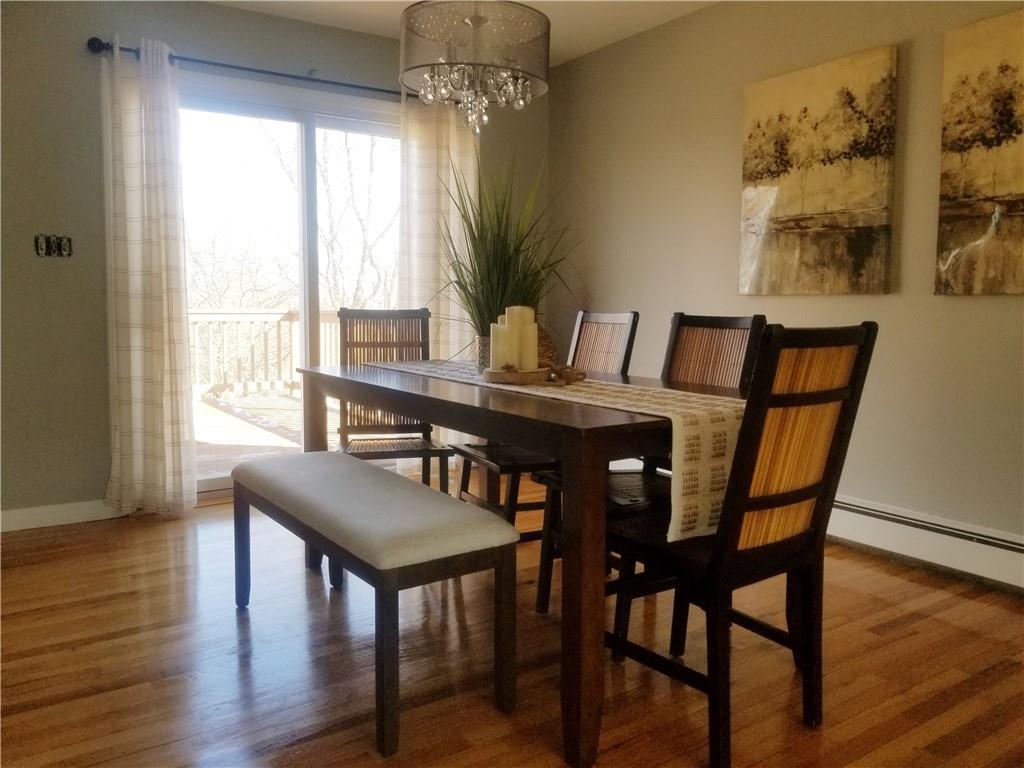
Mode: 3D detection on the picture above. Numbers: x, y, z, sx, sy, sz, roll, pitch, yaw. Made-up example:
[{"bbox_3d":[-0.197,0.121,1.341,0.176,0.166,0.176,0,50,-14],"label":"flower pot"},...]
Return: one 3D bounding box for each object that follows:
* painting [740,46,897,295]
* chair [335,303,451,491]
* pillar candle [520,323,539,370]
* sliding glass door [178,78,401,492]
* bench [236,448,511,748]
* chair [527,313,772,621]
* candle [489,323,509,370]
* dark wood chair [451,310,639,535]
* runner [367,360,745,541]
[{"bbox_3d":[1.276,-0.858,3.281,0.041,0.948,0.693,-4,7,-34],"label":"painting"},{"bbox_3d":[-0.495,0.185,3.145,0.442,0.983,0.599,-1,6,-13],"label":"chair"},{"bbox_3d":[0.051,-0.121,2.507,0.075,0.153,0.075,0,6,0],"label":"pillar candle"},{"bbox_3d":[-1.078,-0.474,4.067,1.827,2.091,0.112,-4,7,-34],"label":"sliding glass door"},{"bbox_3d":[-0.454,0.536,2.222,0.374,0.483,1.095,-4,8,-36],"label":"bench"},{"bbox_3d":[0.421,0.267,2.424,0.599,0.983,0.442,-3,7,-30],"label":"chair"},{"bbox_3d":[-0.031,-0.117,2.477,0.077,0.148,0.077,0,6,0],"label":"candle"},{"bbox_3d":[0.116,0.214,2.903,0.599,0.983,0.442,-3,7,-28],"label":"dark wood chair"},{"bbox_3d":[0.051,0.136,2.494,0.401,0.293,1.609,-4,8,-35],"label":"runner"}]

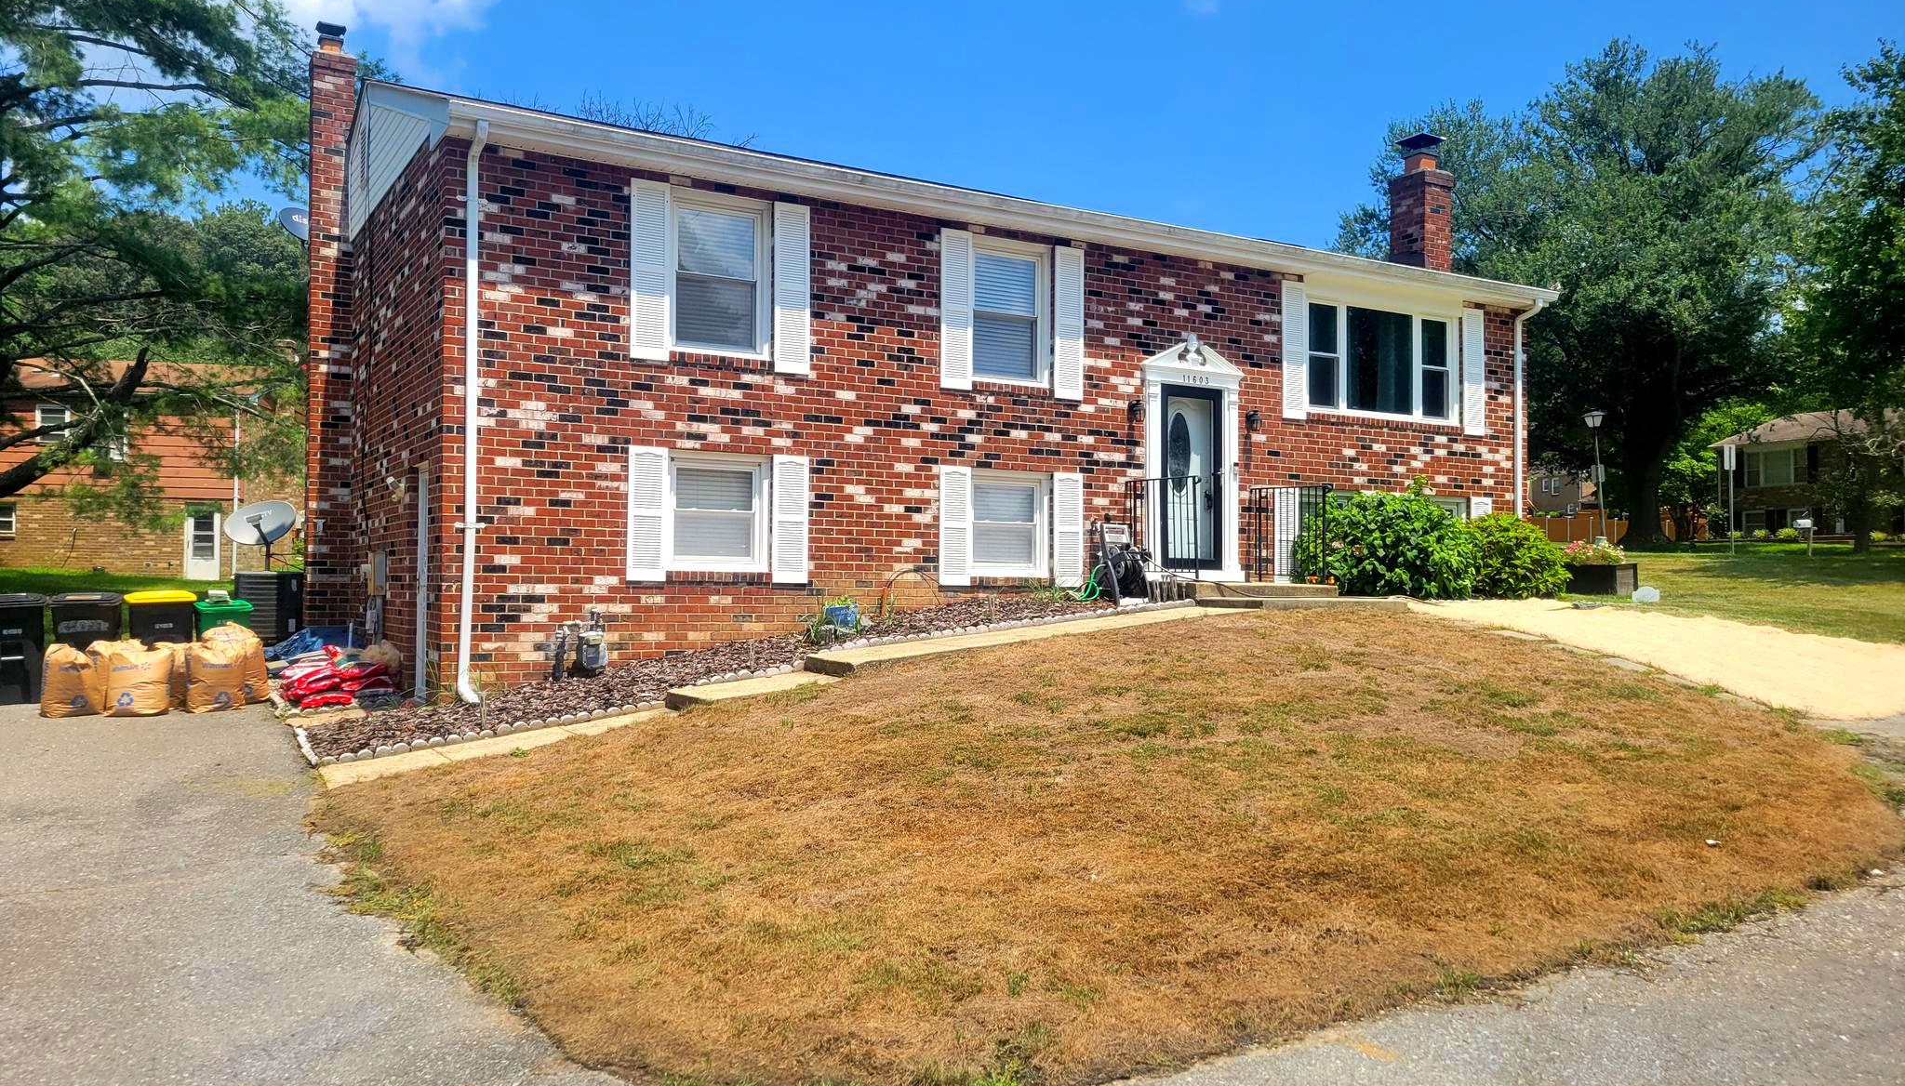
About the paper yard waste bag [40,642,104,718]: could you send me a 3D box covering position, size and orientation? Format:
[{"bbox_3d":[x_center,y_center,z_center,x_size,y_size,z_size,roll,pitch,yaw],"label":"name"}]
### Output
[{"bbox_3d":[-7.506,1.174,12.200,0.450,0.640,0.380,2,-3,-42],"label":"paper yard waste bag"}]

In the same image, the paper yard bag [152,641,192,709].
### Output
[{"bbox_3d":[-6.902,1.176,12.700,0.450,0.620,0.380,1,-2,-30],"label":"paper yard bag"}]

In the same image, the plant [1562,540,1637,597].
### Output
[{"bbox_3d":[9.014,0.362,19.900,0.500,0.790,0.950,1,-2,-31],"label":"plant"}]

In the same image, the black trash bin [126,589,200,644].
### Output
[{"bbox_3d":[-7.600,0.980,13.800,0.610,1.060,0.720,1,-2,-30],"label":"black trash bin"}]

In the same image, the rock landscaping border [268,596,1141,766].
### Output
[{"bbox_3d":[-1.403,1.024,12.421,7.900,1.250,1.350,1,-2,-31],"label":"rock landscaping border"}]

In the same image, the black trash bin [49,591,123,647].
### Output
[{"bbox_3d":[-8.233,0.990,13.600,0.610,1.060,0.720,2,-2,-32],"label":"black trash bin"}]

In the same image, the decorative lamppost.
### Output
[{"bbox_3d":[9.299,-0.750,20.600,0.300,2.370,0.300,1,-2,-31],"label":"decorative lamppost"}]

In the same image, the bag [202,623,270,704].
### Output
[{"bbox_3d":[-6.461,1.073,12.900,0.480,0.720,0.420,2,-2,-32],"label":"bag"}]

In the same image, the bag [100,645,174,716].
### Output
[{"bbox_3d":[-7.005,1.177,12.300,0.480,0.640,0.400,1,-2,-24],"label":"bag"}]

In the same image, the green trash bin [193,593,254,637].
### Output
[{"bbox_3d":[-7.070,1.005,13.900,0.520,0.970,0.600,1,-2,-29],"label":"green trash bin"}]

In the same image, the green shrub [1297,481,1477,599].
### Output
[{"bbox_3d":[4.865,-0.014,15.978,2.100,1.280,1.400,1,-2,-31],"label":"green shrub"}]

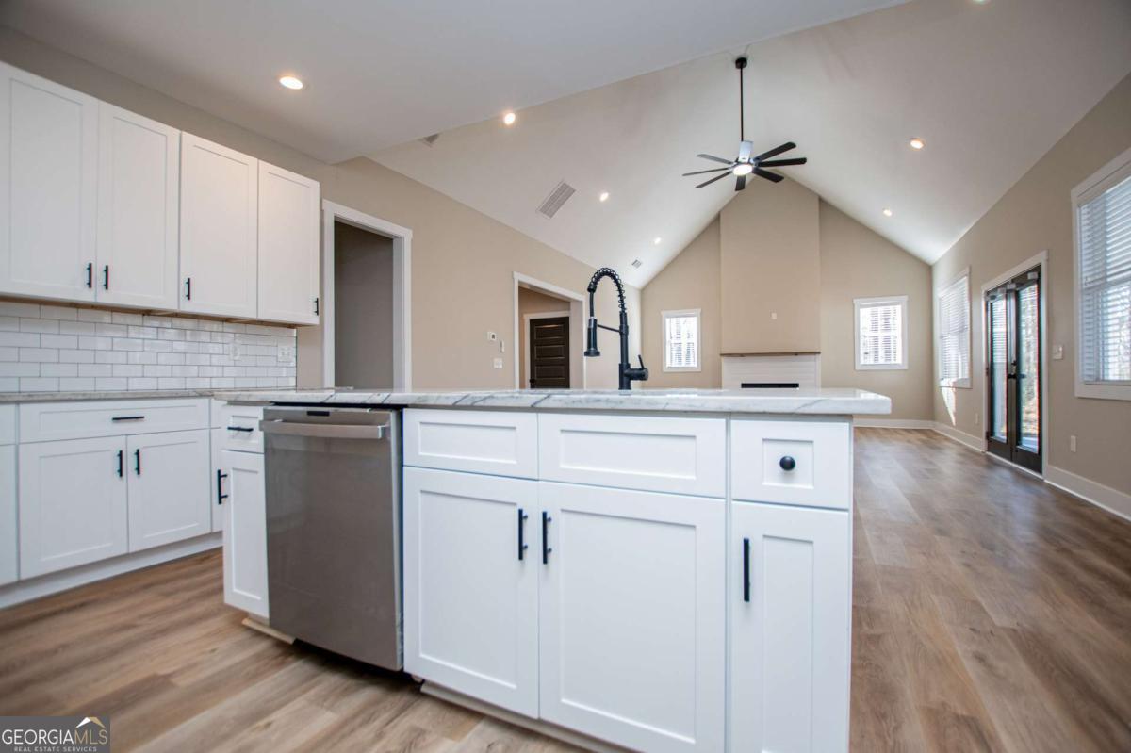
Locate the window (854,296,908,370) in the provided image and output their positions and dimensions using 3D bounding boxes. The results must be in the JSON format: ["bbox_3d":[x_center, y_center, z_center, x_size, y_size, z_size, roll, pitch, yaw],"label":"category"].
[{"bbox_3d":[6.066,-0.809,9.063,0.837,1.365,0.110,0,0,28],"label":"window"}]

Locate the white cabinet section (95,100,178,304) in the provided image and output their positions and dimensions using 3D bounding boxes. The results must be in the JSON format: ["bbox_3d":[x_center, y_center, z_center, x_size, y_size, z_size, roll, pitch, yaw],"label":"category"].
[{"bbox_3d":[-2.497,-0.917,2.688,0.325,1.060,0.375,-1,0,27],"label":"white cabinet section"}]

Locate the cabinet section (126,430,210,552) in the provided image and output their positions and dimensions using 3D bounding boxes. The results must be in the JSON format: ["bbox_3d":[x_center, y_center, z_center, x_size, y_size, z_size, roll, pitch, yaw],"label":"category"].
[{"bbox_3d":[-2.324,0.580,2.599,0.590,0.585,0.370,-1,0,27],"label":"cabinet section"}]

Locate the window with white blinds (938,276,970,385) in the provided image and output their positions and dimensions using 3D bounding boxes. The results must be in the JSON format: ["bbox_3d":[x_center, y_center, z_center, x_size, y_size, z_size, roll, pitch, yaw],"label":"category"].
[{"bbox_3d":[5.981,-0.641,7.254,0.100,1.556,1.845,-1,0,28],"label":"window with white blinds"}]

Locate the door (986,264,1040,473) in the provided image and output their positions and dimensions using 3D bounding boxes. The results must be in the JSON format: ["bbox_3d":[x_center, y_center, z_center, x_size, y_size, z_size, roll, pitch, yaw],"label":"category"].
[{"bbox_3d":[5.001,-0.058,5.247,0.070,2.016,1.626,0,0,28],"label":"door"}]

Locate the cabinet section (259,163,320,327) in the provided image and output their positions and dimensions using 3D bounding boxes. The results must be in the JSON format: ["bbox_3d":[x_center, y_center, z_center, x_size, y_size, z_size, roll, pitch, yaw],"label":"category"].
[{"bbox_3d":[-2.108,-0.915,3.440,0.325,1.060,0.450,-1,0,27],"label":"cabinet section"}]

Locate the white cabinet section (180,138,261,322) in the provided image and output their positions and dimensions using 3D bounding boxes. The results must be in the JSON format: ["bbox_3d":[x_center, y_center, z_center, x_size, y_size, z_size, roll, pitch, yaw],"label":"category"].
[{"bbox_3d":[-2.312,-0.916,3.047,0.325,1.060,0.445,-1,0,27],"label":"white cabinet section"}]

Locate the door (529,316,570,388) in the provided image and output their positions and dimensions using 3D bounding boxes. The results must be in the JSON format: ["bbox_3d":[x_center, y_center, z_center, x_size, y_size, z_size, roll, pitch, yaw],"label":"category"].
[{"bbox_3d":[-0.268,-0.031,8.649,0.890,2.040,0.050,0,0,28],"label":"door"}]

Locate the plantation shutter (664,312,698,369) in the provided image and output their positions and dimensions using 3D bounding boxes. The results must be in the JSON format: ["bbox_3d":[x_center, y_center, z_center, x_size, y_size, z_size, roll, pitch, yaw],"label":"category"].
[{"bbox_3d":[2.663,-0.767,10.747,0.741,1.169,0.060,0,0,28],"label":"plantation shutter"}]

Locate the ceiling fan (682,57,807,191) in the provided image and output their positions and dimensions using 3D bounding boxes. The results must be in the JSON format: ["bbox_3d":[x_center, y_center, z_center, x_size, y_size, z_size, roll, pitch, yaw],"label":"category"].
[{"bbox_3d":[2.313,-3.405,6.160,1.520,1.522,1.520,0,0,28],"label":"ceiling fan"}]

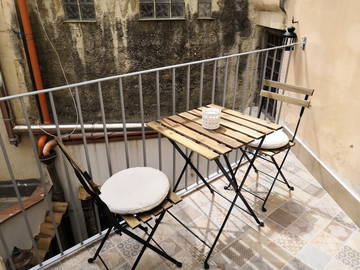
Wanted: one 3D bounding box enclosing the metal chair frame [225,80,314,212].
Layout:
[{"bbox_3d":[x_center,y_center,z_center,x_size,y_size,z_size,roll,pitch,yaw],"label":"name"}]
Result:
[{"bbox_3d":[0.627,0.059,2.053,0.406,0.800,0.386,-19,30,-37],"label":"metal chair frame"}]

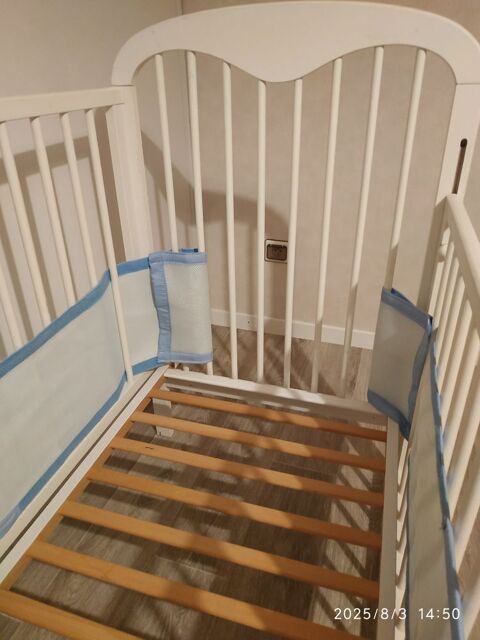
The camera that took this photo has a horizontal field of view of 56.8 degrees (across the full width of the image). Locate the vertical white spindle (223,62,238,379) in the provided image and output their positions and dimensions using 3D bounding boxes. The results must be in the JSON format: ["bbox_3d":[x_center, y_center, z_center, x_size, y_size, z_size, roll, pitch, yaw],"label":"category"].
[{"bbox_3d":[-0.018,-0.155,0.969,0.015,0.702,0.015,7,28,16],"label":"vertical white spindle"}]

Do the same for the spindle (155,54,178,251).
[{"bbox_3d":[-0.146,-0.177,1.001,0.015,0.718,0.015,7,28,16],"label":"spindle"}]

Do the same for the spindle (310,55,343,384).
[{"bbox_3d":[0.173,-0.131,0.915,0.015,0.703,0.015,7,28,16],"label":"spindle"}]

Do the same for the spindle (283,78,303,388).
[{"bbox_3d":[0.110,-0.126,0.940,0.015,0.673,0.015,7,28,16],"label":"spindle"}]

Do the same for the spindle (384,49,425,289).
[{"bbox_3d":[0.301,-0.120,0.877,0.015,0.714,0.015,7,28,16],"label":"spindle"}]

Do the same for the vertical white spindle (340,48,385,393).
[{"bbox_3d":[0.237,-0.130,0.894,0.015,0.719,0.015,7,28,16],"label":"vertical white spindle"}]

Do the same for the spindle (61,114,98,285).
[{"bbox_3d":[-0.281,-0.081,0.860,0.015,0.577,0.015,7,28,16],"label":"spindle"}]

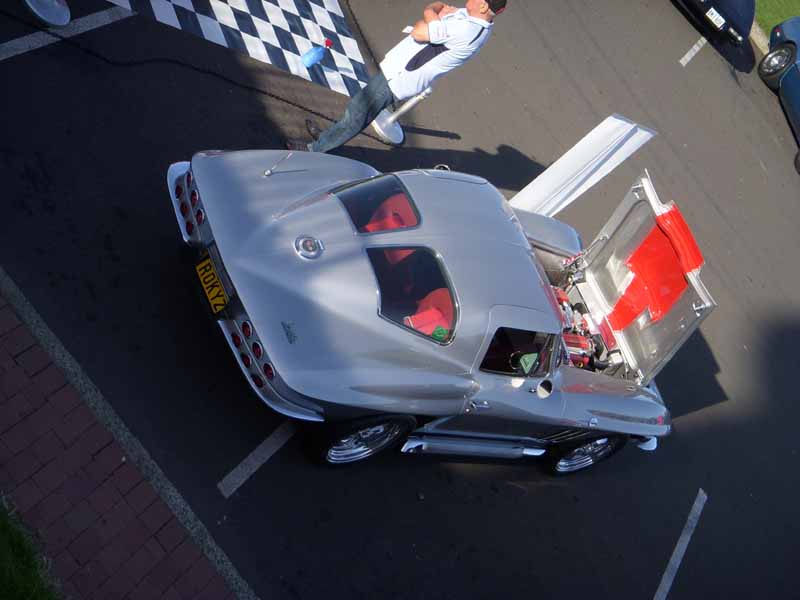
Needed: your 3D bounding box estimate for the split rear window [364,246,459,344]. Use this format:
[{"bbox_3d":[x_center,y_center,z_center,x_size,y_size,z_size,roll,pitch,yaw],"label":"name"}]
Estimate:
[{"bbox_3d":[0.069,-0.051,10.164,0.580,0.120,0.520,6,75,-36],"label":"split rear window"}]

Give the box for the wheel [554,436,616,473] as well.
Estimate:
[{"bbox_3d":[1.272,1.001,12.339,0.480,0.480,0.190,8,51,-52],"label":"wheel"}]

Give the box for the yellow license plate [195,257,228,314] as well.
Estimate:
[{"bbox_3d":[-1.044,-0.081,9.772,0.020,0.118,0.318,8,51,-52],"label":"yellow license plate"}]

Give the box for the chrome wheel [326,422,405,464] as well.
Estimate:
[{"bbox_3d":[-0.234,0.767,10.371,0.490,0.490,0.190,8,51,-52],"label":"chrome wheel"}]

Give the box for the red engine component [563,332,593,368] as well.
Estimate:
[{"bbox_3d":[1.204,0.337,12.074,0.330,0.120,0.190,8,51,-52],"label":"red engine component"}]

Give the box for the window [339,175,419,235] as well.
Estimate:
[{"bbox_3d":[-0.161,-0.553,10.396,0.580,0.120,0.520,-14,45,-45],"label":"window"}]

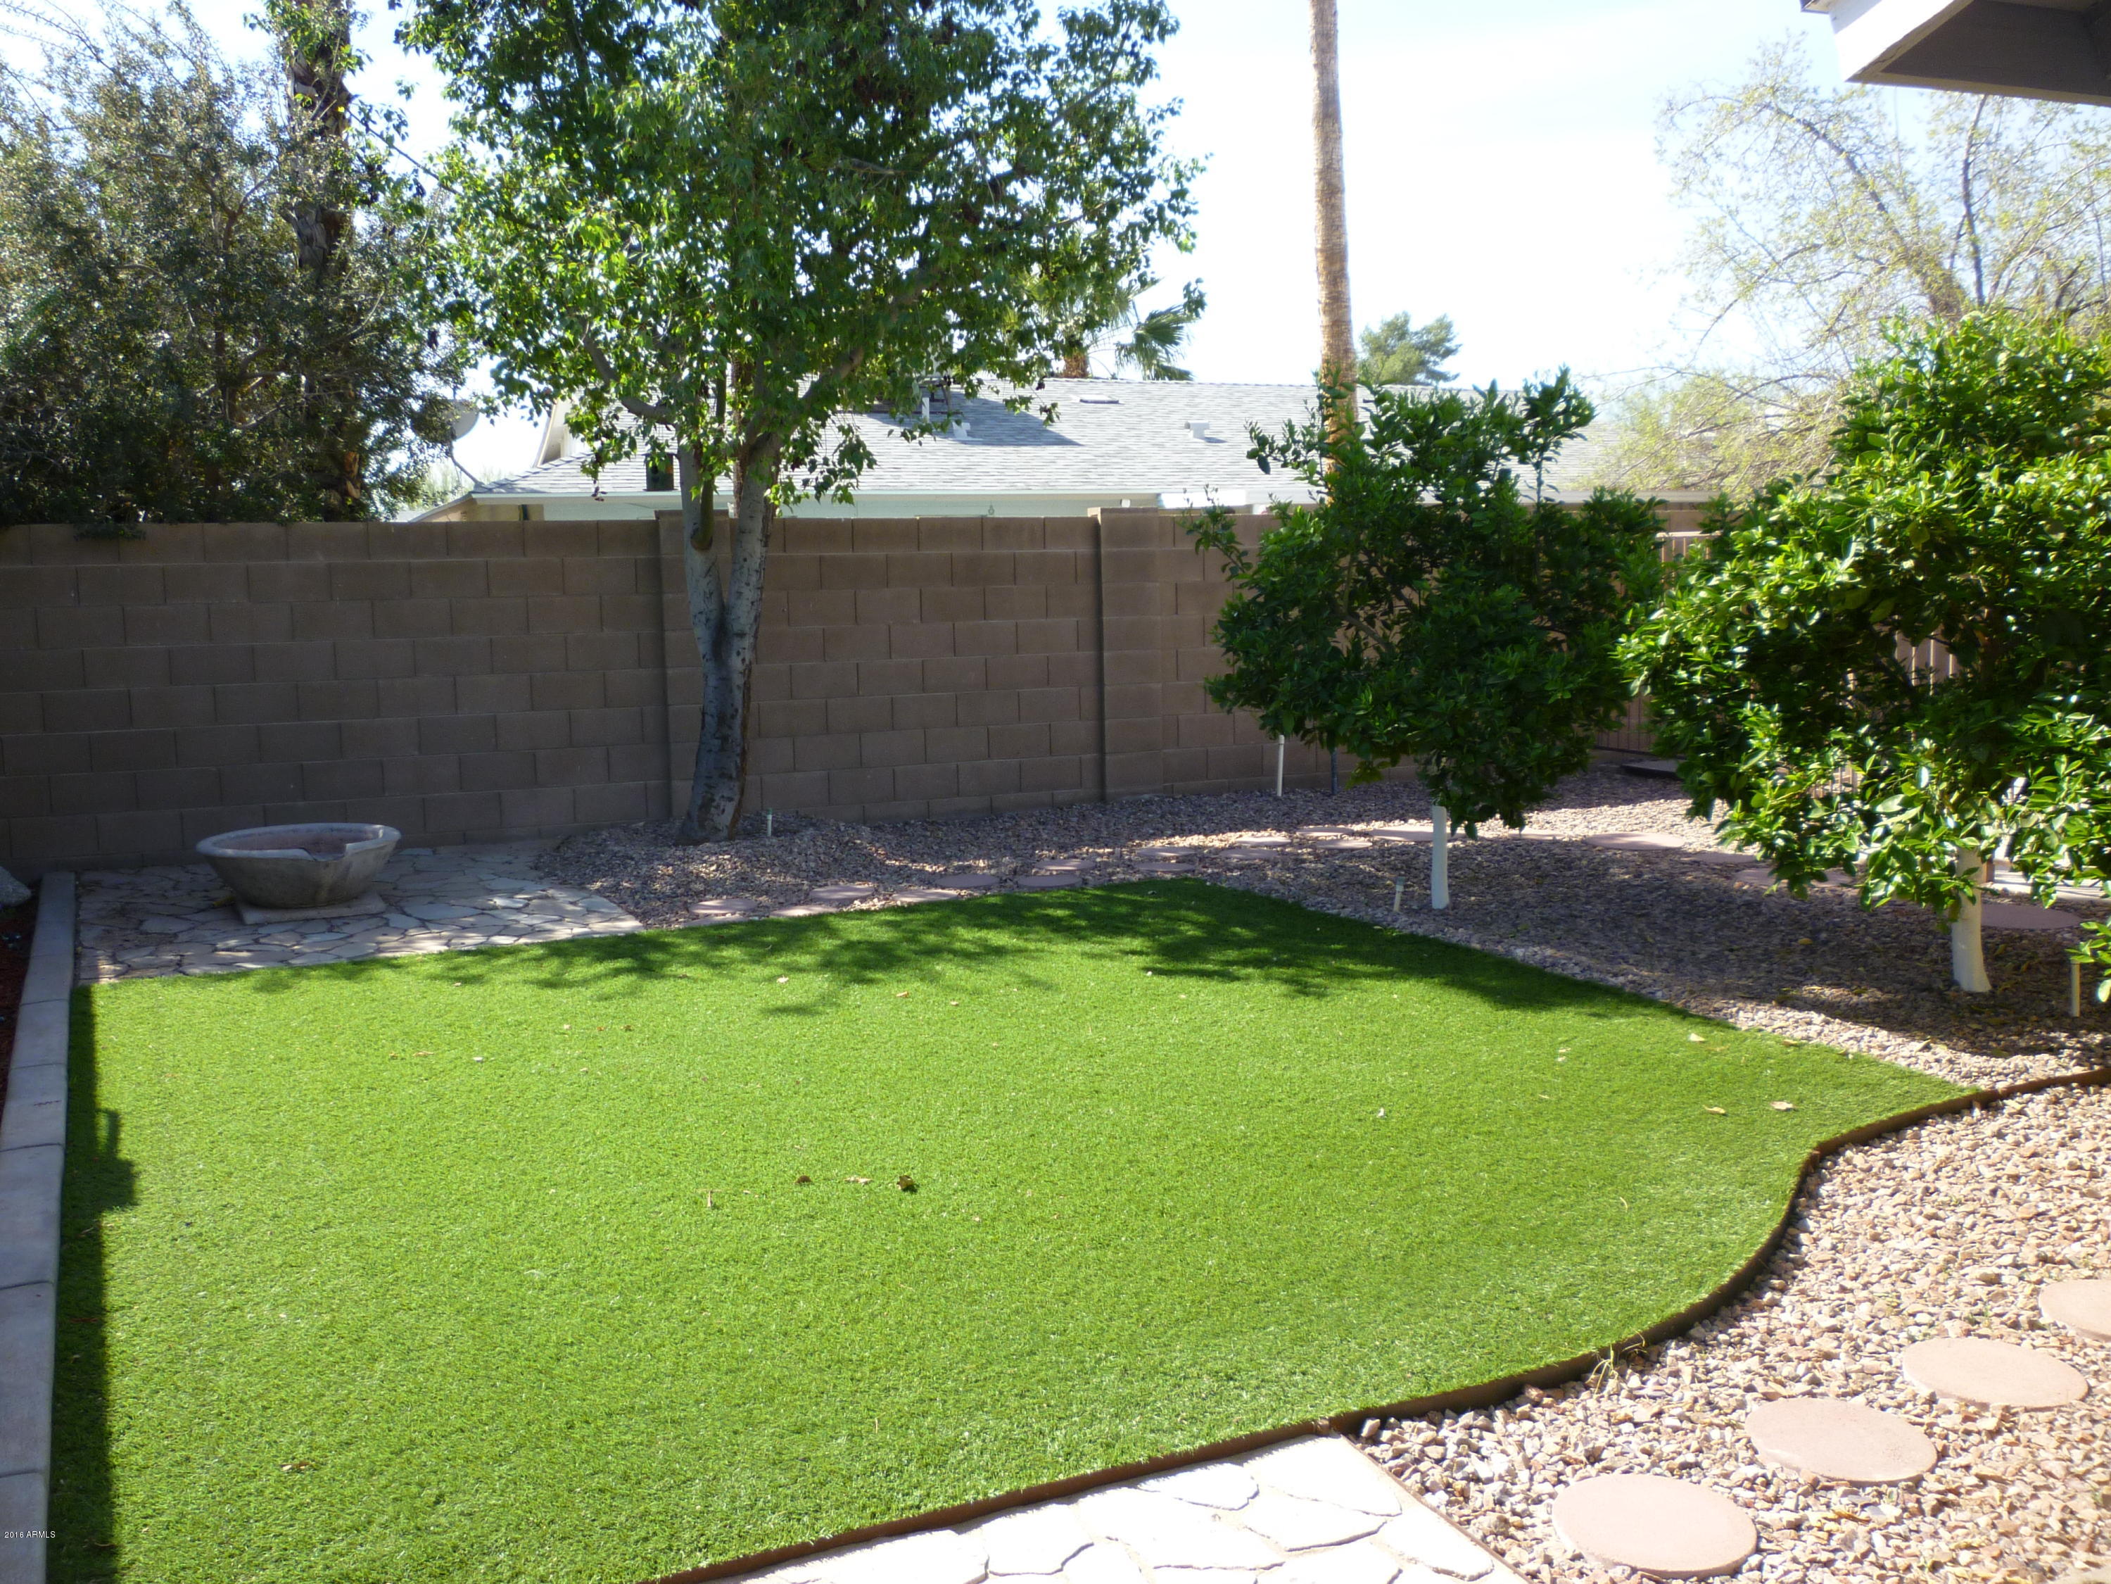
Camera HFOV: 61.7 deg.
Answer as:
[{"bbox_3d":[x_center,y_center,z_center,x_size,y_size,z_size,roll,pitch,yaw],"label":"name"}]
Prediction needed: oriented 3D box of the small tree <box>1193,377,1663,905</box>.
[{"bbox_3d":[1.565,-0.615,7.552,1.929,2.240,1.891,-1,7,0],"label":"small tree"}]

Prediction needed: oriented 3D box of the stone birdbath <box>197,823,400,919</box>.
[{"bbox_3d":[-3.500,0.374,8.229,0.874,0.298,0.874,-6,9,-37],"label":"stone birdbath"}]

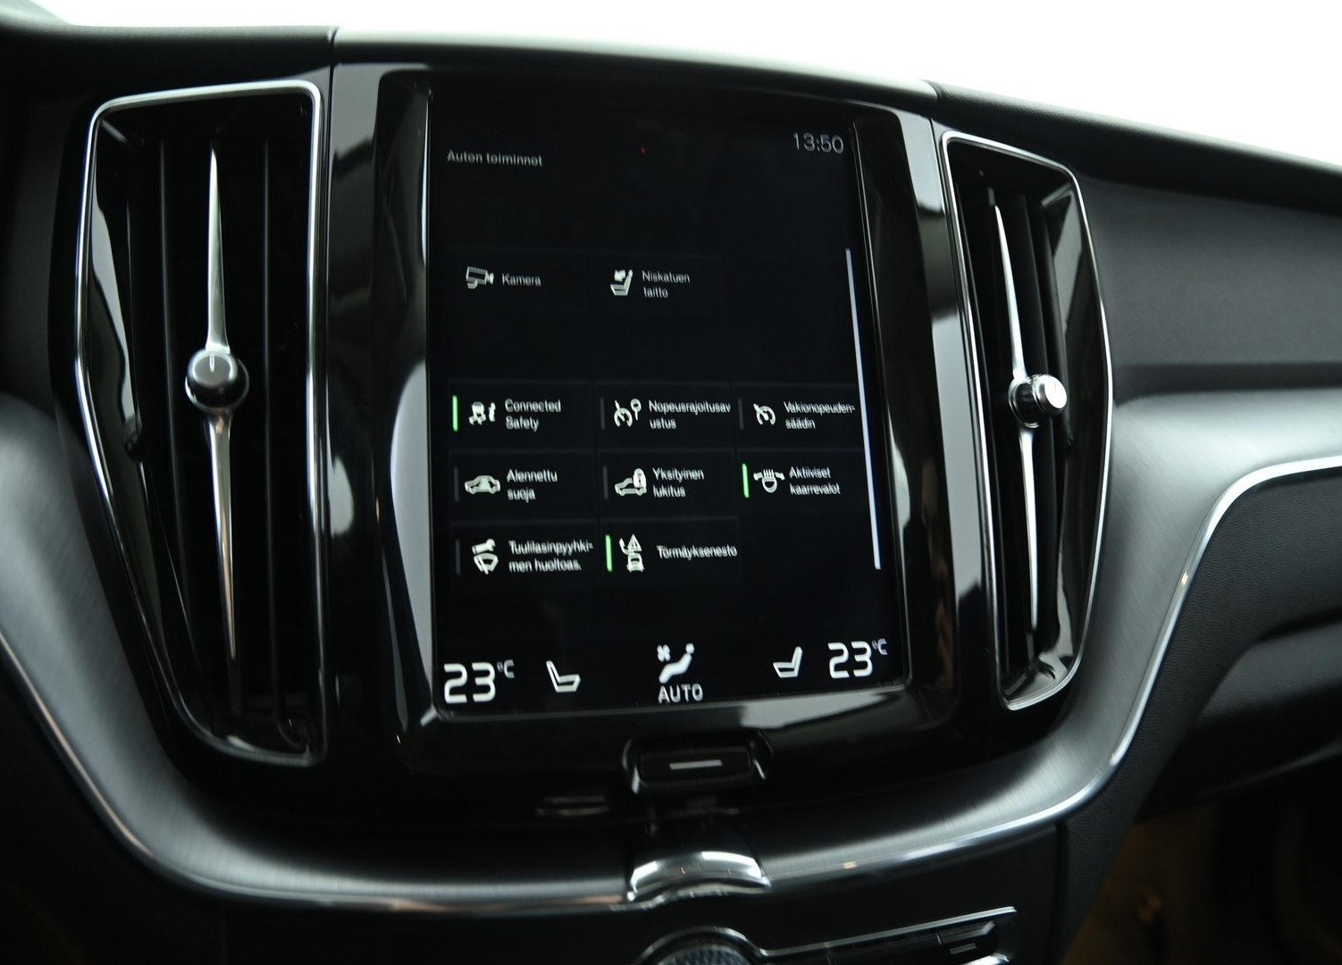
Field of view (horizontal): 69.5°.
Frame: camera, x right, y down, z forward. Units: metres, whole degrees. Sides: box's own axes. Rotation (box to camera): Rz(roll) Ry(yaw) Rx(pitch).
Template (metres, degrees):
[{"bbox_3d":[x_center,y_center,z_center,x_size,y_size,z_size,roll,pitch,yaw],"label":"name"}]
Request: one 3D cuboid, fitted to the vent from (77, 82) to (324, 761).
[{"bbox_3d":[-0.131,-0.021,0.270,0.072,0.195,0.034,-5,-10,4],"label":"vent"}]

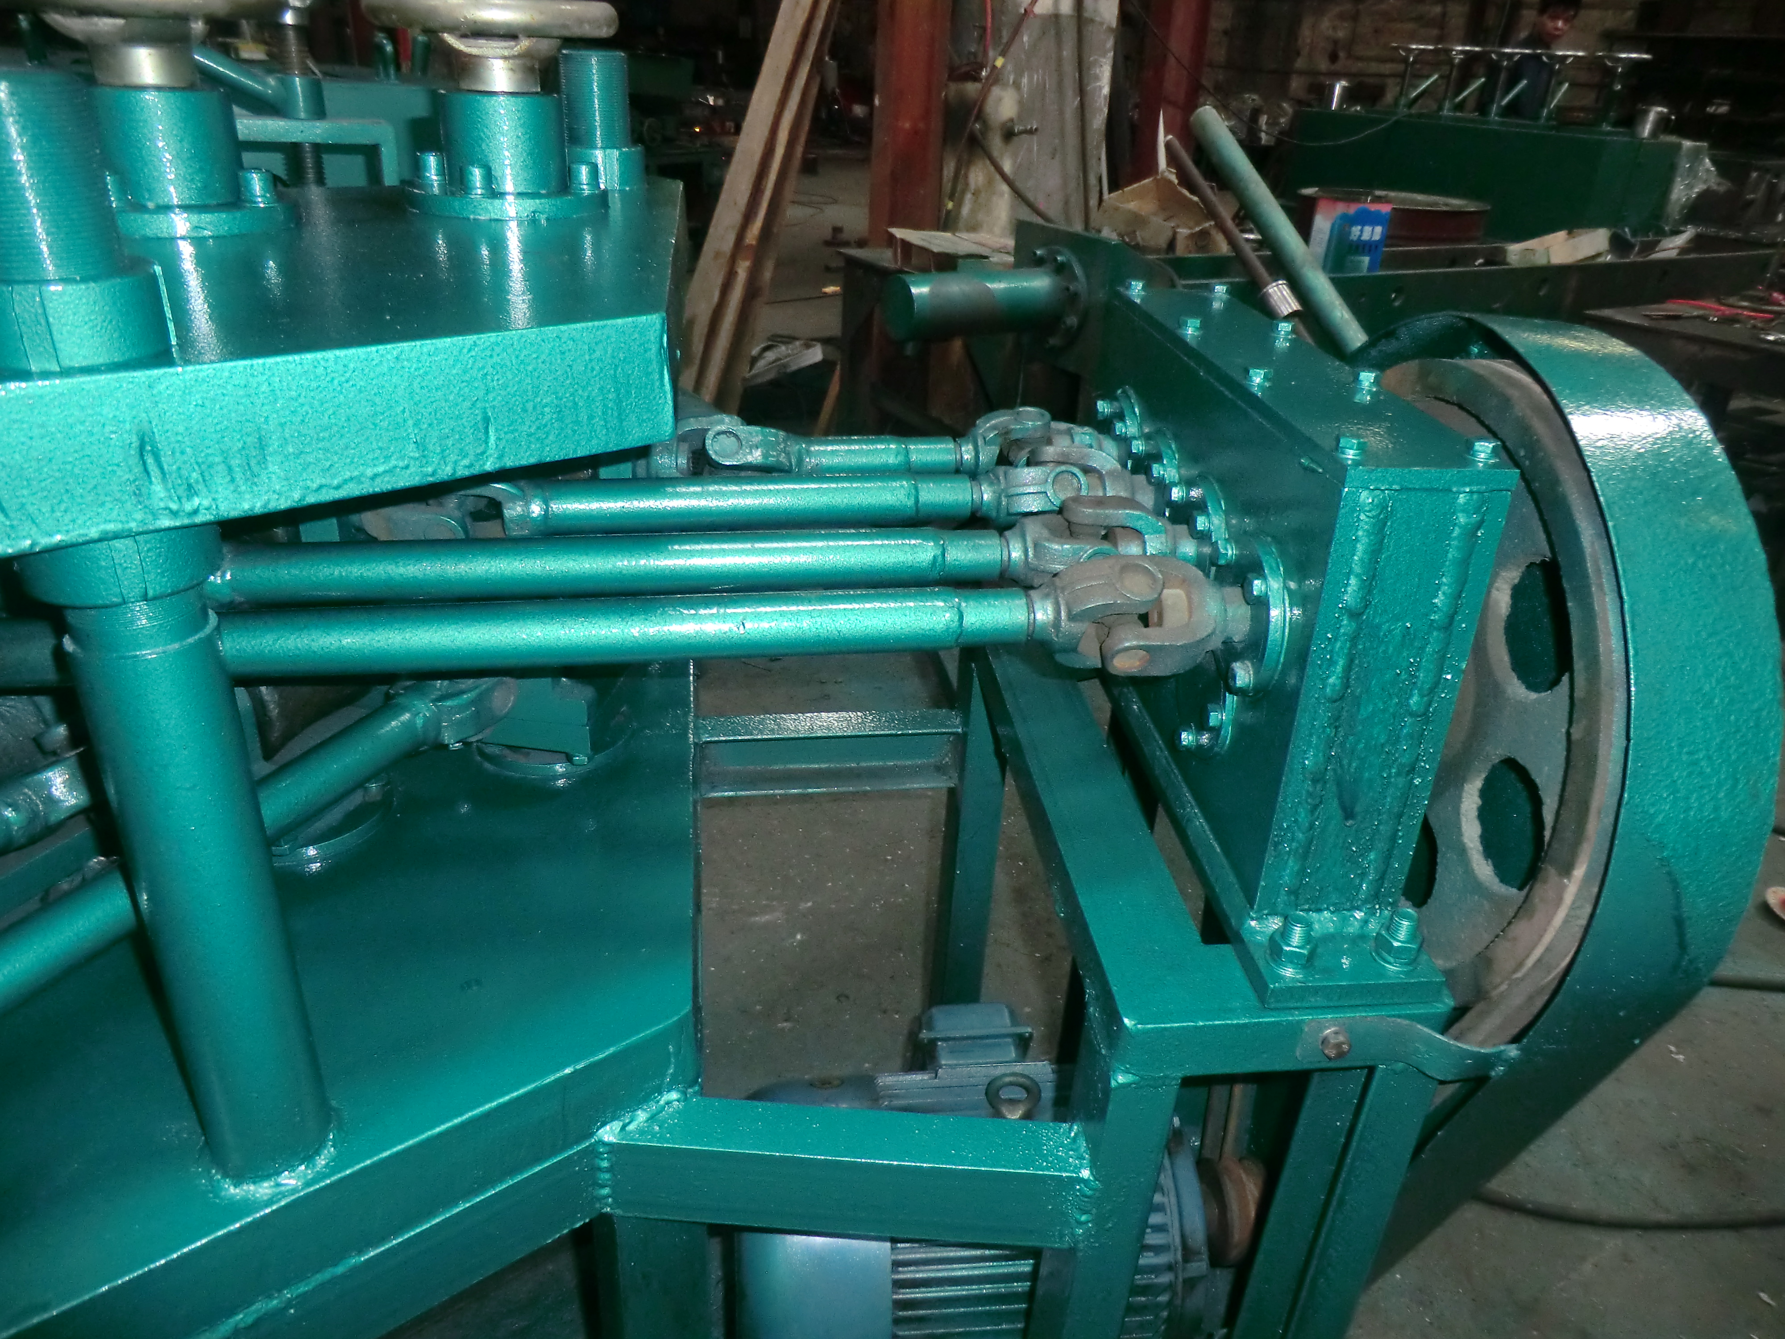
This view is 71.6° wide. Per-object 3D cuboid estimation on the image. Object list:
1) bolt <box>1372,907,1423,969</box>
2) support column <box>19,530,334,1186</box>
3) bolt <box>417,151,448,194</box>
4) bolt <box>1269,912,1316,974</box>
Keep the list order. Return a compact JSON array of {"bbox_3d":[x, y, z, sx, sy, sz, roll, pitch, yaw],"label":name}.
[{"bbox_3d":[0.305,0.158,0.738,0.028,0.030,0.028,0,28,-6],"label":"bolt"},{"bbox_3d":[-0.333,0.090,0.598,0.072,0.362,0.072,-17,33,-33],"label":"support column"},{"bbox_3d":[-0.315,-0.339,0.841,0.017,0.019,0.017,0,28,-6],"label":"bolt"},{"bbox_3d":[0.238,0.159,0.730,0.028,0.030,0.028,0,28,-6],"label":"bolt"}]

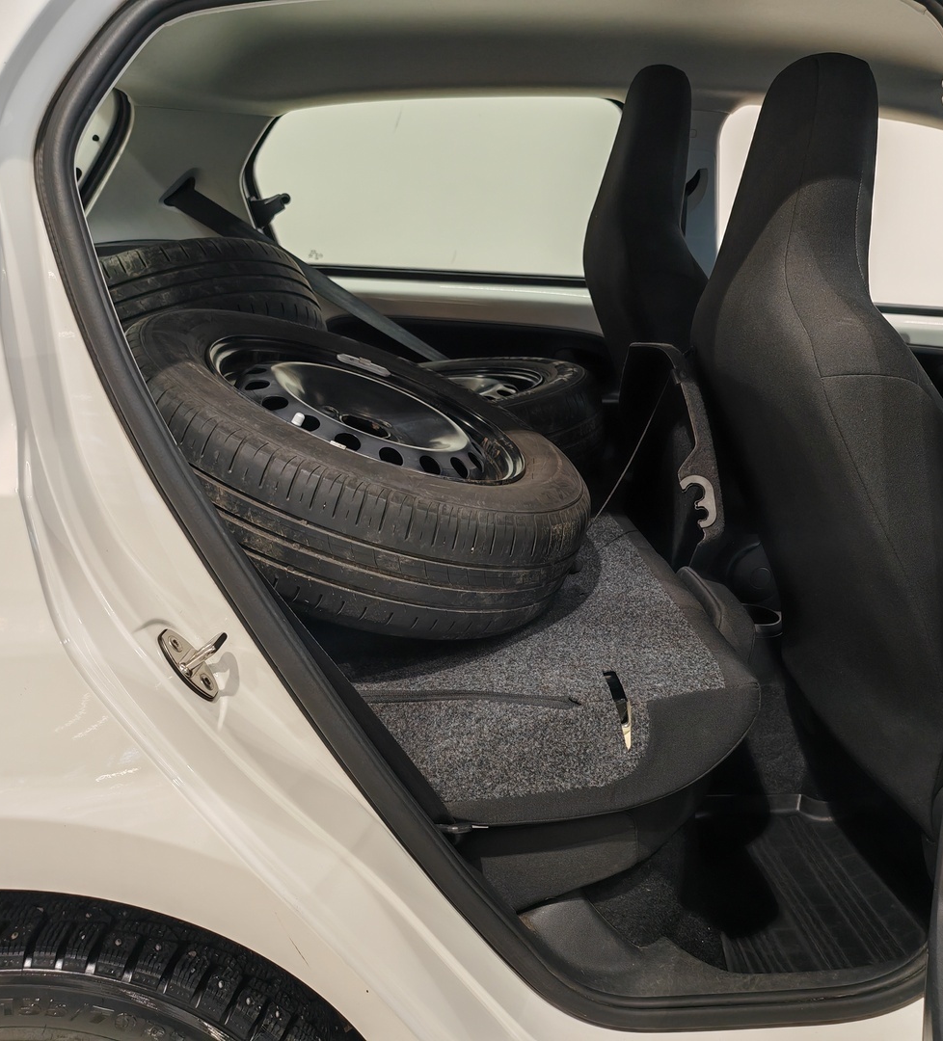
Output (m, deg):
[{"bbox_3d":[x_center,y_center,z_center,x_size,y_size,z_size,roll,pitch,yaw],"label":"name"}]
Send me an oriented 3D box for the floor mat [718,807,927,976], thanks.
[{"bbox_3d":[0.432,0.476,1.374,0.330,0.035,0.370,1,19,-9],"label":"floor mat"}]

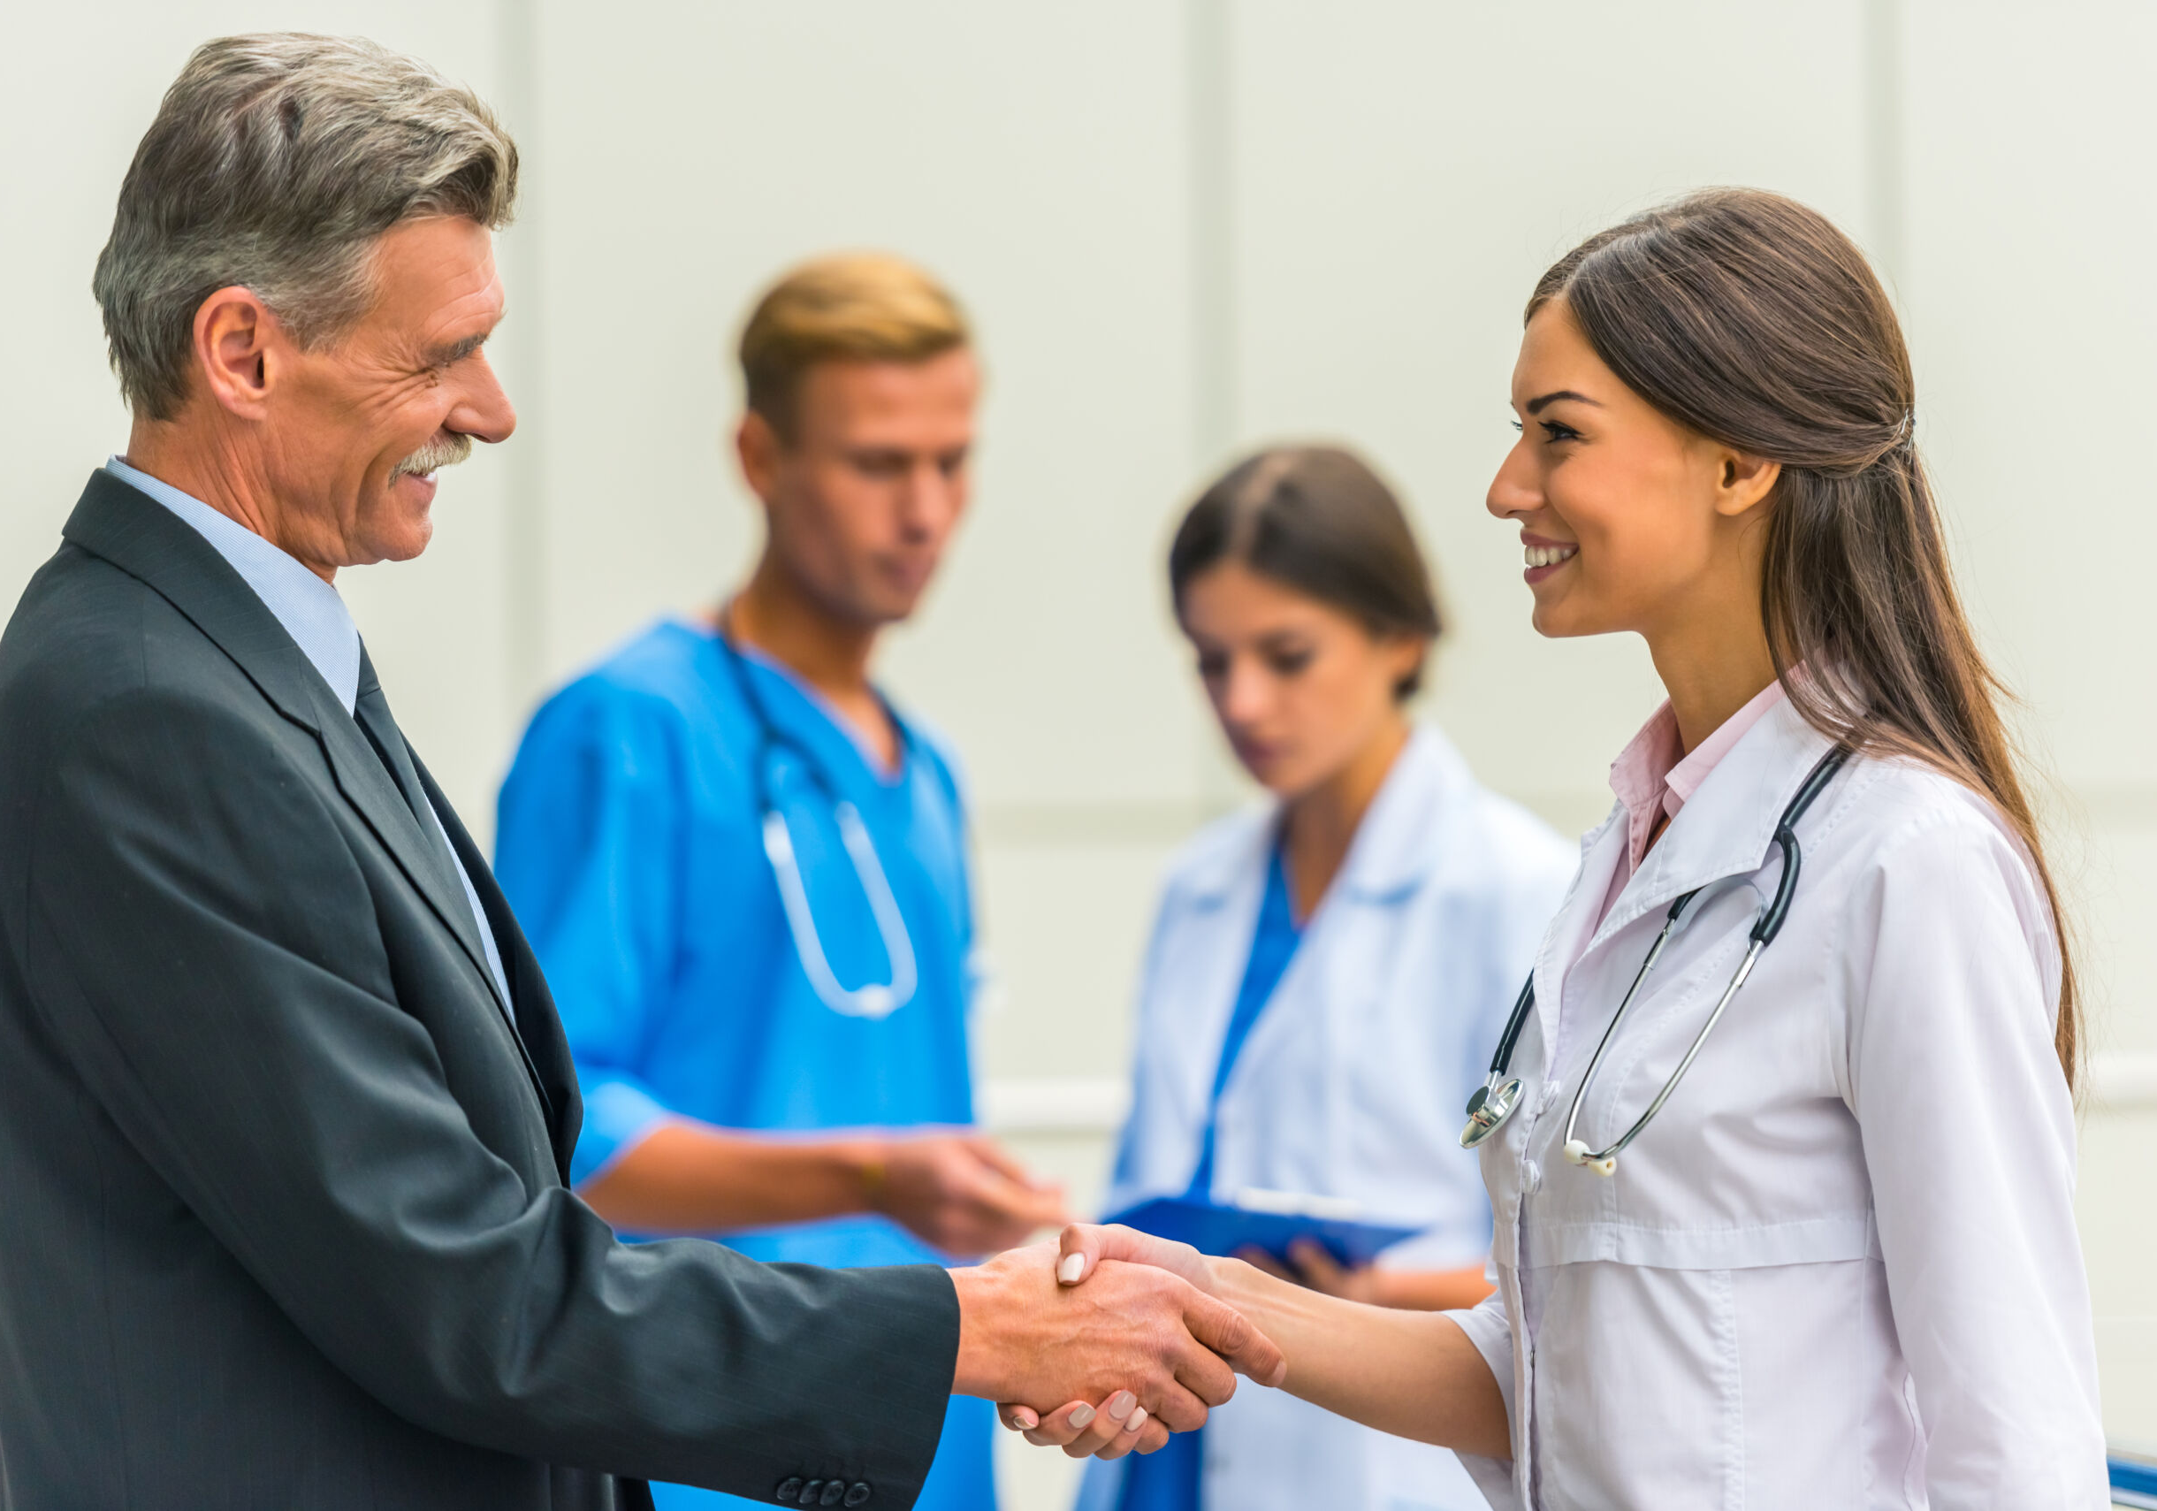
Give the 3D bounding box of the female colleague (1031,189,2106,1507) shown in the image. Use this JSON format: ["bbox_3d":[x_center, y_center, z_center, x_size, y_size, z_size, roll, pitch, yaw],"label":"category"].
[{"bbox_3d":[0.275,0.550,5.630,0.470,1.690,0.500,0,0,-27],"label":"female colleague"}]

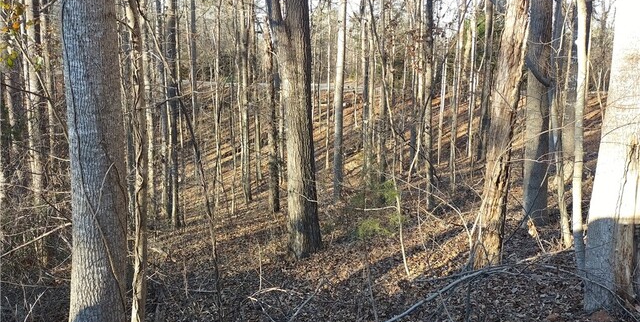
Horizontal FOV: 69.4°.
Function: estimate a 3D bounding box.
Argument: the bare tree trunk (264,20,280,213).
[{"bbox_3d":[-1.065,-0.950,10.000,0.260,4.180,0.250,-2,5,0],"label":"bare tree trunk"}]

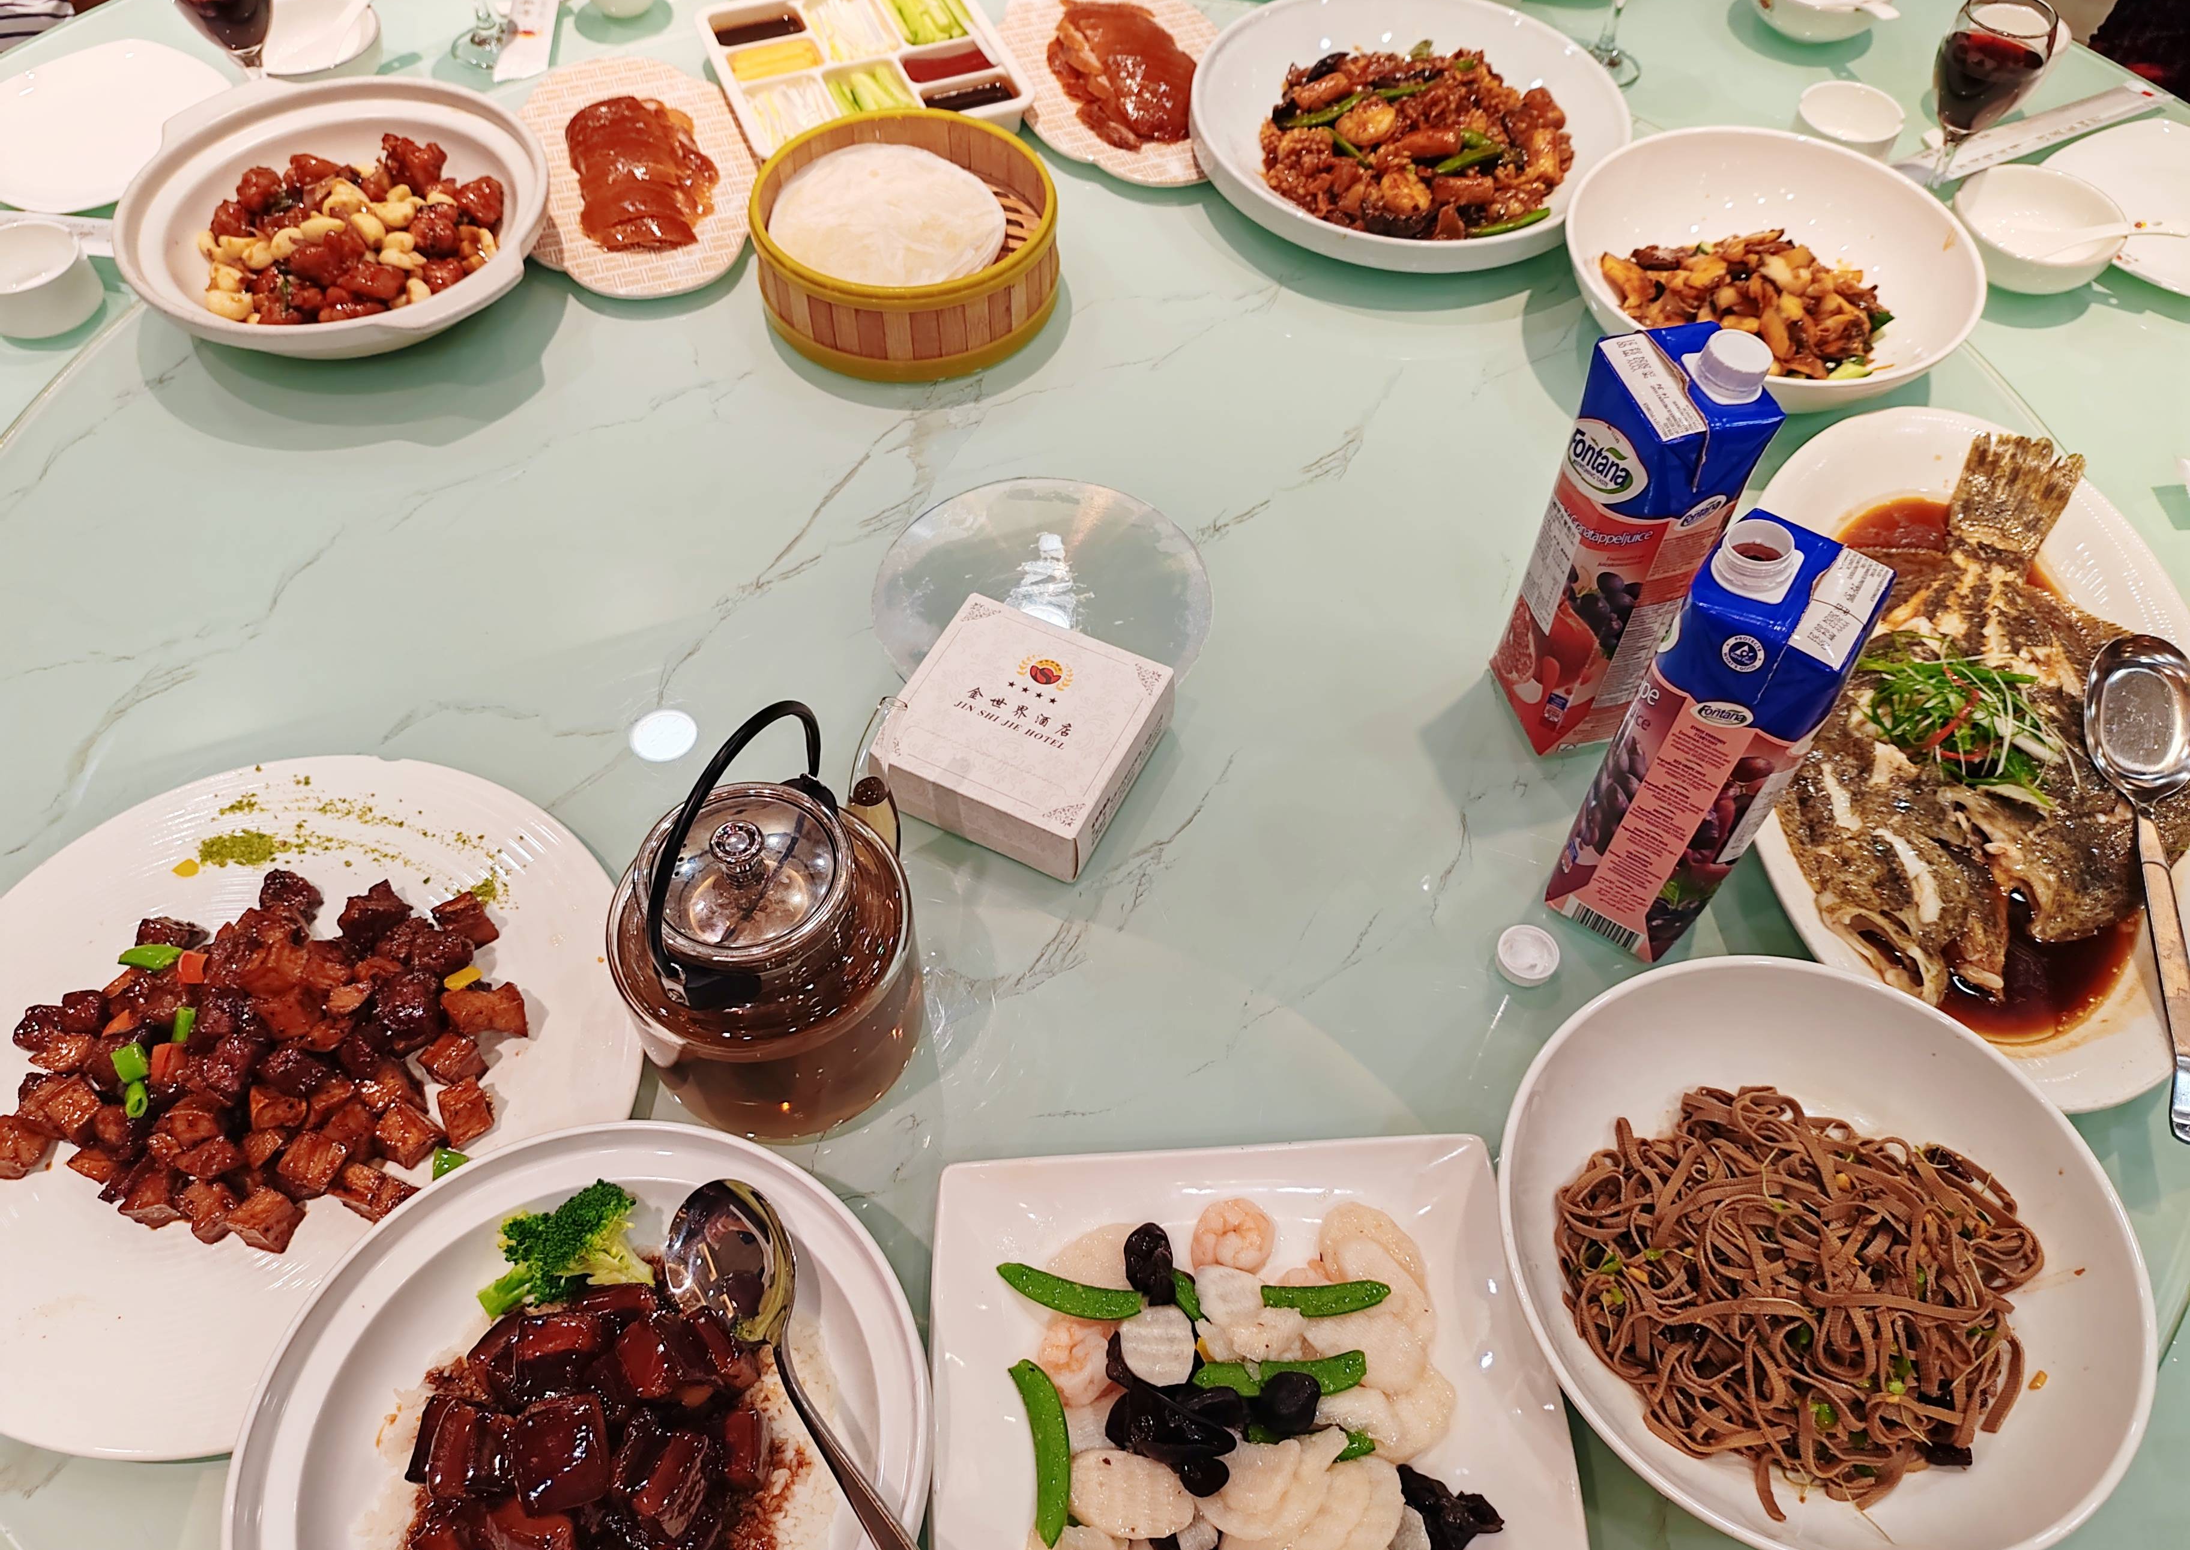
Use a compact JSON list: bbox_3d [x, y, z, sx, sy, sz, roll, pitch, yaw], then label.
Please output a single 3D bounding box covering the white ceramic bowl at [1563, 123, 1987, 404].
[{"bbox_3d":[0.439,-0.322,1.139,0.263,0.070,0.263,0,55,-1],"label":"white ceramic bowl"}]

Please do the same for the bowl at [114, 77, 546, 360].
[{"bbox_3d":[-0.502,-0.360,1.154,0.316,0.068,0.274,39,63,23],"label":"bowl"}]

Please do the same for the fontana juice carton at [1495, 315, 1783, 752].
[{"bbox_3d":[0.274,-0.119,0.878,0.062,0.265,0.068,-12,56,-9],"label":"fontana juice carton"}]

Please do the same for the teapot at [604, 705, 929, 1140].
[{"bbox_3d":[-0.142,0.039,0.782,0.142,0.235,0.189,26,59,16],"label":"teapot"}]

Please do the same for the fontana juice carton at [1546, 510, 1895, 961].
[{"bbox_3d":[0.292,-0.014,0.809,0.062,0.260,0.068,32,61,20],"label":"fontana juice carton"}]

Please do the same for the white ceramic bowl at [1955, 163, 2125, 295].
[{"bbox_3d":[0.673,-0.386,1.237,0.115,0.047,0.115,1,55,0],"label":"white ceramic bowl"}]

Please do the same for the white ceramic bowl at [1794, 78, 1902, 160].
[{"bbox_3d":[0.570,-0.487,1.306,0.077,0.045,0.077,1,55,0],"label":"white ceramic bowl"}]

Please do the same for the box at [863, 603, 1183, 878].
[{"bbox_3d":[-0.039,-0.021,0.938,0.123,0.048,0.121,23,58,14],"label":"box"}]

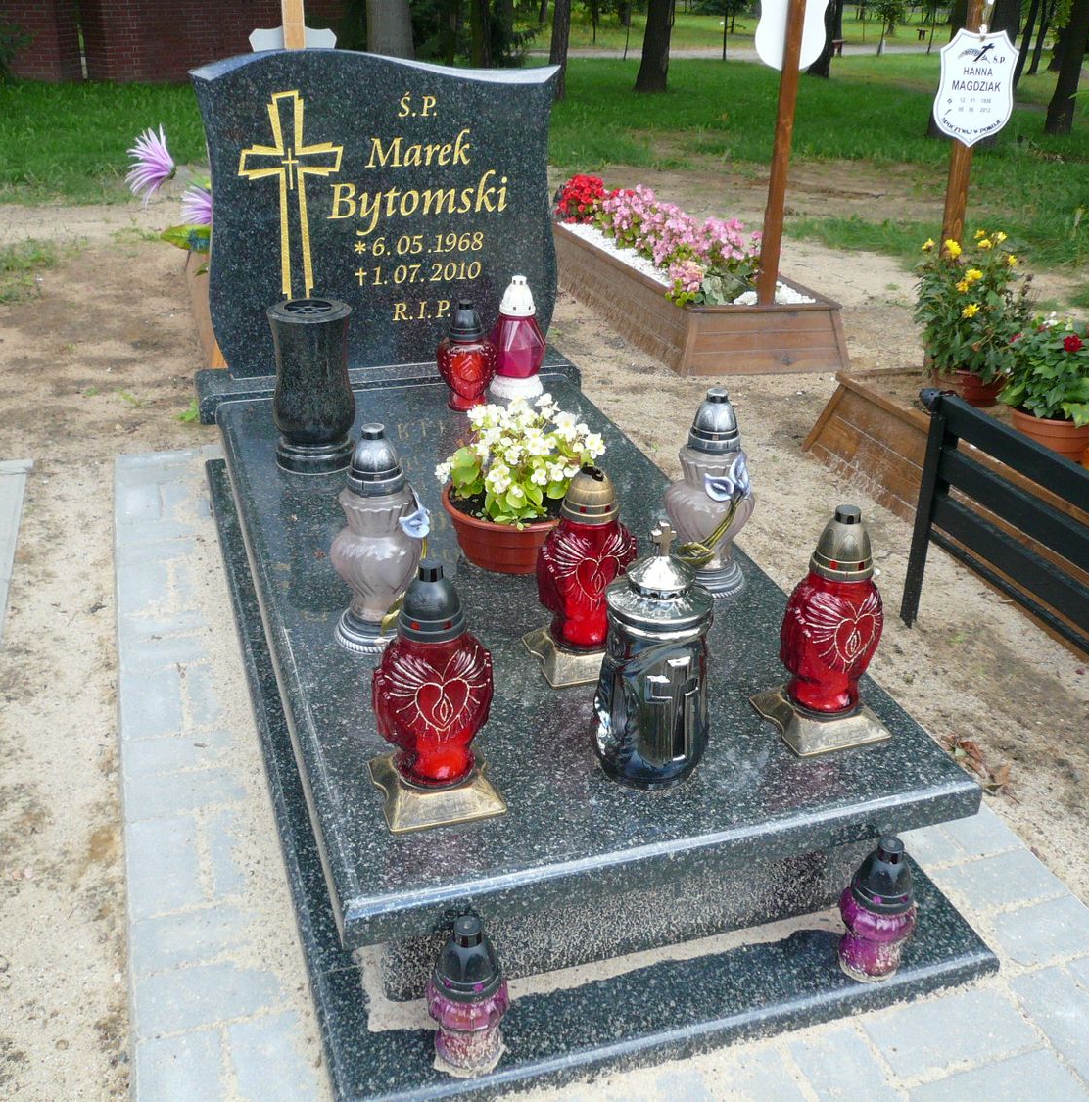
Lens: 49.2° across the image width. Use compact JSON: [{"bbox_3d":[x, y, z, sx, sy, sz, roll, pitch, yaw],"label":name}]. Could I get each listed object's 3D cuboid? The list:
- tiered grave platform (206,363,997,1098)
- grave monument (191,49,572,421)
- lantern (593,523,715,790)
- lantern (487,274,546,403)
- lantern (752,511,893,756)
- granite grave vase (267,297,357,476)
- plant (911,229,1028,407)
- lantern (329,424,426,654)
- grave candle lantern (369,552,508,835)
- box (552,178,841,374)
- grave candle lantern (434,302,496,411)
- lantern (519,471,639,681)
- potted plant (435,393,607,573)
[{"bbox_3d":[-0.102,0.066,2.148,0.860,0.280,1.880,-7,28,-17],"label":"tiered grave platform"},{"bbox_3d":[-0.356,-0.713,2.688,0.890,0.769,0.185,-7,28,-17],"label":"grave monument"},{"bbox_3d":[0.143,0.120,1.447,0.147,0.337,0.145,2,27,-1],"label":"lantern"},{"bbox_3d":[-0.057,-0.479,2.641,0.130,0.265,0.120,-7,28,-17],"label":"lantern"},{"bbox_3d":[0.383,0.089,1.553,0.146,0.313,0.146,-8,29,-20],"label":"lantern"},{"bbox_3d":[-0.452,-0.317,2.302,0.160,0.300,0.160,-7,28,-17],"label":"granite grave vase"},{"bbox_3d":[1.092,-0.580,2.971,0.290,0.409,0.280,11,28,17],"label":"plant"},{"bbox_3d":[-0.246,-0.023,1.710,0.138,0.327,0.136,2,27,-1],"label":"lantern"},{"bbox_3d":[-0.127,0.147,1.382,0.142,0.315,0.138,-7,28,-17],"label":"grave candle lantern"},{"bbox_3d":[0.451,-1.053,4.348,0.560,0.320,1.580,-6,28,-15],"label":"box"},{"bbox_3d":[-0.167,-0.431,2.579,0.137,0.229,0.105,-3,27,-11],"label":"grave candle lantern"},{"bbox_3d":[0.064,0.023,1.683,0.146,0.291,0.146,-8,29,-19],"label":"lantern"},{"bbox_3d":[-0.040,-0.112,1.984,0.275,0.250,0.265,2,27,-1],"label":"potted plant"}]

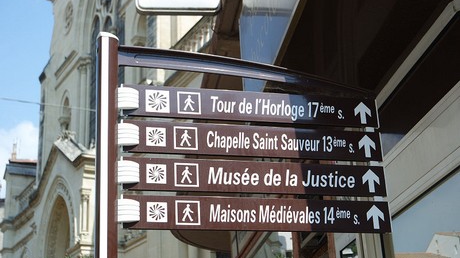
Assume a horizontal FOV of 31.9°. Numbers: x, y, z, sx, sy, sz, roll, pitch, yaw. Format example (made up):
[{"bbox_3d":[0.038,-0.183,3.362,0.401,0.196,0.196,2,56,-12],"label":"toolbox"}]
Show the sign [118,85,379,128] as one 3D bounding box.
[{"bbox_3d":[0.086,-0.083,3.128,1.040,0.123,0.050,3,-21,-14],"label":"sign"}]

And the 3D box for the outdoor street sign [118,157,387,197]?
[{"bbox_3d":[0.100,0.184,3.028,1.040,0.123,0.050,3,-21,-14],"label":"outdoor street sign"}]

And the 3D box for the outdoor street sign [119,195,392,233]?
[{"bbox_3d":[0.107,0.318,2.978,1.040,0.123,0.050,3,-21,-14],"label":"outdoor street sign"}]

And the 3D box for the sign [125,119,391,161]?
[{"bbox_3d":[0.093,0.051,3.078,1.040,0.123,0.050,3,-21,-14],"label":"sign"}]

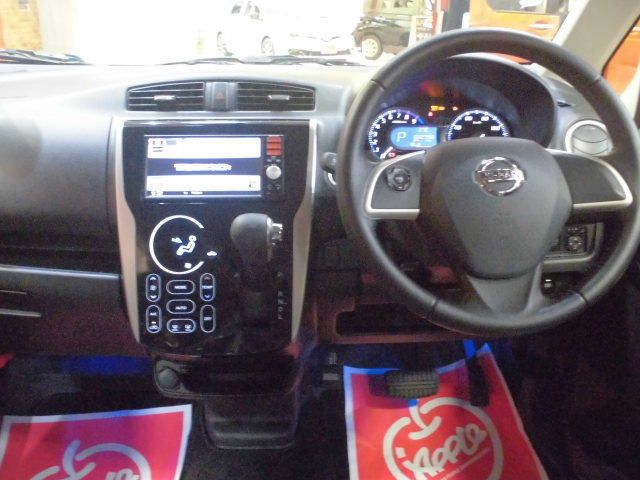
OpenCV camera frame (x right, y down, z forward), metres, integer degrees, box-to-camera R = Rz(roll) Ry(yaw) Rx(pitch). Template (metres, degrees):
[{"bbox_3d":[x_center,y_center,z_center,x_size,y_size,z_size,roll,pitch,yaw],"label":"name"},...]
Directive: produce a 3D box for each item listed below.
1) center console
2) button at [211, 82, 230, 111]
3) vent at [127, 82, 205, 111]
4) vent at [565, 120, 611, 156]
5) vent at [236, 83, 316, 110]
[{"bbox_3d":[-0.151,0.024,0.900,0.277,0.390,0.120,0,-4,0],"label":"center console"},{"bbox_3d":[-0.147,-0.212,0.930,0.029,0.041,0.020,0,-3,0],"label":"button"},{"bbox_3d":[-0.230,-0.213,0.935,0.115,0.042,0.030,0,-3,0],"label":"vent"},{"bbox_3d":[0.407,-0.147,0.945,0.078,0.075,0.030,0,-3,6],"label":"vent"},{"bbox_3d":[-0.066,-0.213,0.935,0.115,0.042,0.030,0,-3,0],"label":"vent"}]

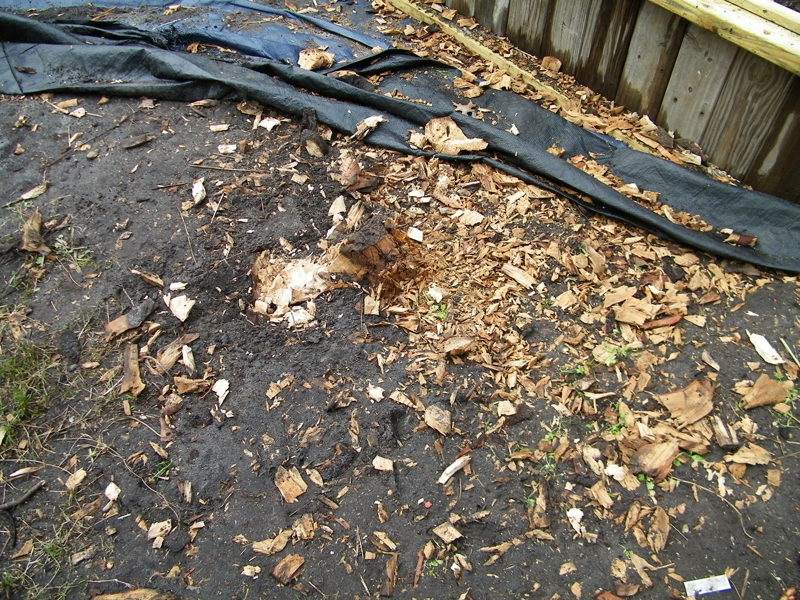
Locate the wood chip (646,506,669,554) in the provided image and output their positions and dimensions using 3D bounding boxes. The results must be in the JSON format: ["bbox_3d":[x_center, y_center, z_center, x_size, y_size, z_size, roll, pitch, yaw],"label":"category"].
[{"bbox_3d":[0.490,0.432,1.222,0.036,0.015,0.087,13,49,12],"label":"wood chip"}]

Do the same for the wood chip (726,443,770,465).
[{"bbox_3d":[0.755,0.335,1.409,0.094,0.018,0.052,3,49,3],"label":"wood chip"}]

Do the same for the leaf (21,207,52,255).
[{"bbox_3d":[-1.059,-0.197,1.877,0.072,0.046,0.155,-15,51,-12],"label":"leaf"}]

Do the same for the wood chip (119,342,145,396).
[{"bbox_3d":[-0.652,0.167,1.571,0.057,0.022,0.158,-13,50,-11],"label":"wood chip"}]

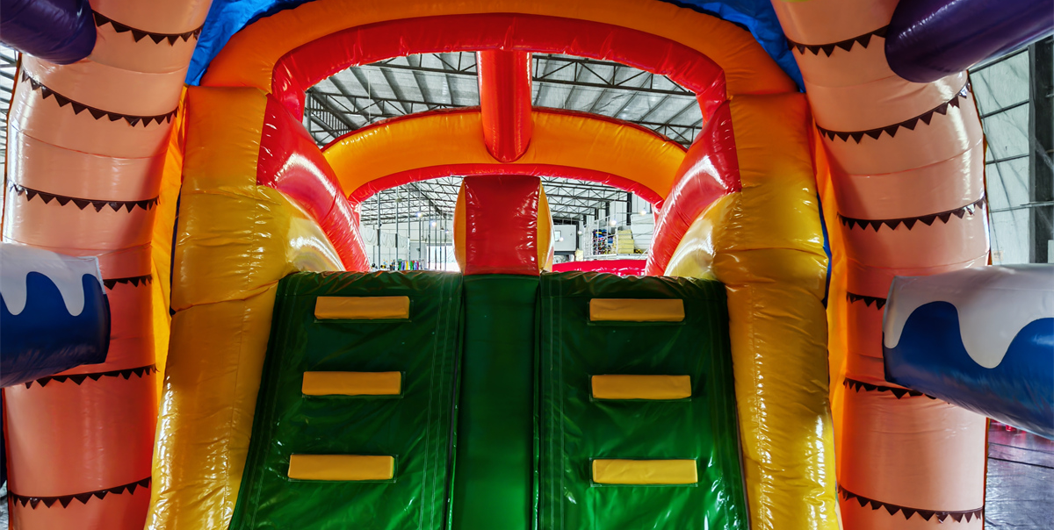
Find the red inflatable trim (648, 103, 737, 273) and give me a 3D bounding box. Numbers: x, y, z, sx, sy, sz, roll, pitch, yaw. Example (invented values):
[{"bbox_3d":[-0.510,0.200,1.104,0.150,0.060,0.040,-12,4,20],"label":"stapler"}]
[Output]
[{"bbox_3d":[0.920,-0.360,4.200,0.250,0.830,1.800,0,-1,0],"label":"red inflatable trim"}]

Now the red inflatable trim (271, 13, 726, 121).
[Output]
[{"bbox_3d":[-0.135,-0.980,3.680,2.130,0.460,0.500,0,-1,0],"label":"red inflatable trim"}]

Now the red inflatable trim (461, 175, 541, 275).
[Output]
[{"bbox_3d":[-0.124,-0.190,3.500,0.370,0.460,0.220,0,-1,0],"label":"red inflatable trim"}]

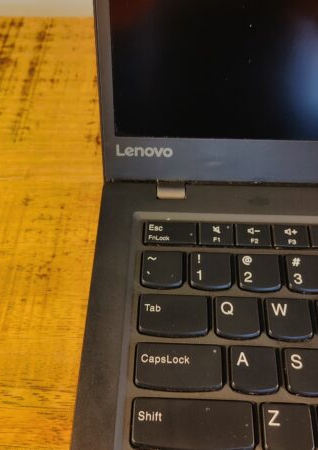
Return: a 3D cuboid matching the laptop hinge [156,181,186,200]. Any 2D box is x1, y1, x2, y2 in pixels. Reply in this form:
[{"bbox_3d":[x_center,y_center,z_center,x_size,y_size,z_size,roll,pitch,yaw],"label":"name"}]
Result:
[{"bbox_3d":[0.005,-0.015,0.198,0.012,0.006,0.009,2,59,1],"label":"laptop hinge"}]

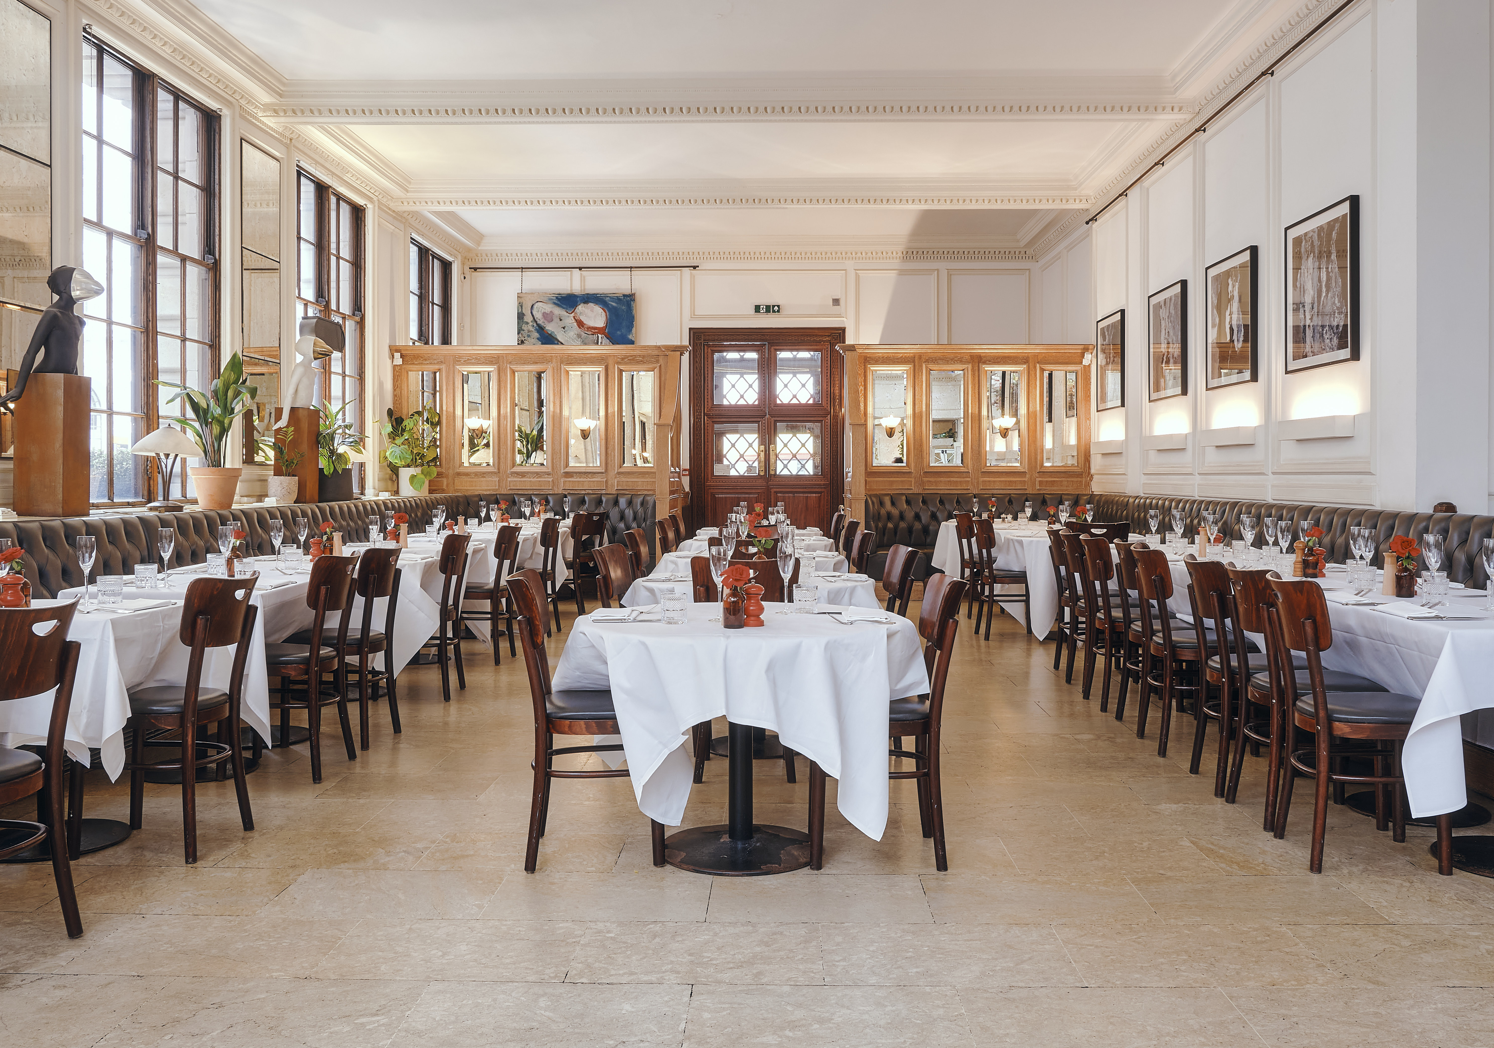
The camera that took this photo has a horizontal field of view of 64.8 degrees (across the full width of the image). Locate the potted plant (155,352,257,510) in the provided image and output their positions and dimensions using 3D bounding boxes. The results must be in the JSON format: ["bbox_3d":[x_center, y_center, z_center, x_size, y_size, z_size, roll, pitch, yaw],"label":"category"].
[{"bbox_3d":[-2.937,-0.504,6.400,0.500,0.850,0.470,0,1,0],"label":"potted plant"}]

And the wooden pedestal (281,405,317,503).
[{"bbox_3d":[-3.160,-0.478,8.260,0.230,0.660,0.230,0,2,2],"label":"wooden pedestal"}]

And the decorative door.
[{"bbox_3d":[0.240,-0.867,13.983,1.840,2.930,0.200,0,1,0],"label":"decorative door"}]

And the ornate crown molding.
[{"bbox_3d":[0.051,-3.147,13.850,6.720,0.240,0.240,0,1,0],"label":"ornate crown molding"}]

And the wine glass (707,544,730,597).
[{"bbox_3d":[-0.085,0.187,3.717,0.065,0.227,0.065,0,1,0],"label":"wine glass"}]

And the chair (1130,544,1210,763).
[{"bbox_3d":[1.977,0.541,5.240,0.500,0.885,0.430,0,2,3],"label":"chair"}]

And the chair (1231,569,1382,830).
[{"bbox_3d":[1.968,0.588,4.160,0.475,0.880,0.415,0,2,-1],"label":"chair"}]

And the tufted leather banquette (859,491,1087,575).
[{"bbox_3d":[2.290,0.159,11.600,2.250,0.900,0.650,0,2,0],"label":"tufted leather banquette"}]

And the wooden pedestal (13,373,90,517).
[{"bbox_3d":[-3.285,-0.367,5.575,0.225,0.660,0.215,0,2,2],"label":"wooden pedestal"}]

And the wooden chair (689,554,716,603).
[{"bbox_3d":[0.008,0.552,4.740,0.430,0.865,0.480,0,2,2],"label":"wooden chair"}]

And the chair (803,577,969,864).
[{"bbox_3d":[0.423,0.594,3.676,0.475,0.865,0.425,0,1,1],"label":"chair"}]

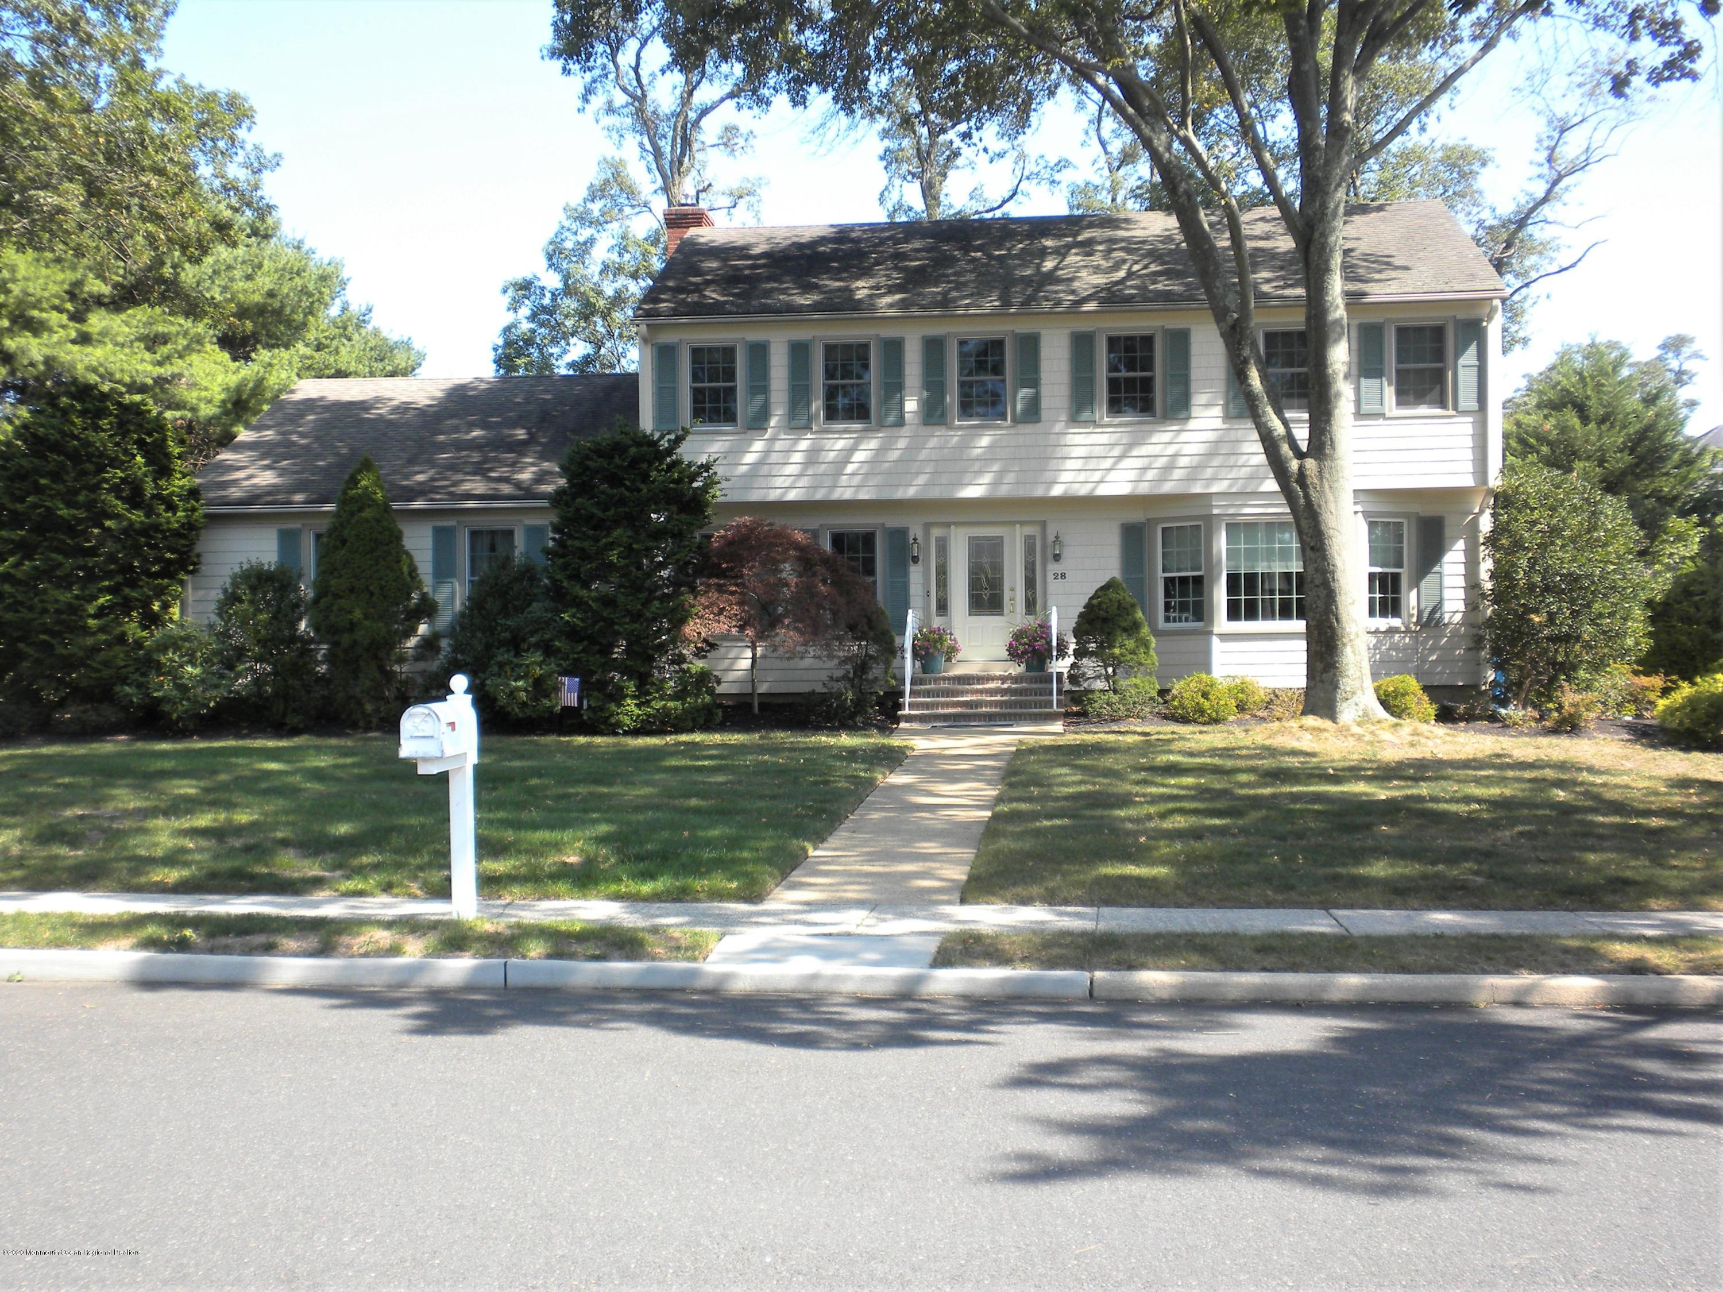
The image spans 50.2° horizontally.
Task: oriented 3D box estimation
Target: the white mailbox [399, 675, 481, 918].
[{"bbox_3d":[-2.700,0.997,11.847,0.290,1.600,0.700,-1,0,8],"label":"white mailbox"}]

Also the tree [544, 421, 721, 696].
[{"bbox_3d":[-3.241,-1.045,26.000,2.450,4.200,2.400,-1,0,6],"label":"tree"}]

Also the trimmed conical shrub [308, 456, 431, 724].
[{"bbox_3d":[-7.055,-0.791,26.400,1.750,3.860,1.700,-1,0,6],"label":"trimmed conical shrub"}]

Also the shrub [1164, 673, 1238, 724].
[{"bbox_3d":[4.698,0.717,25.500,1.020,0.710,0.950,-1,0,6],"label":"shrub"}]

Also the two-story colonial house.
[{"bbox_3d":[-0.090,-3.191,31.422,19.470,8.310,8.500,-1,0,6],"label":"two-story colonial house"}]

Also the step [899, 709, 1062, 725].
[{"bbox_3d":[1.671,0.993,25.629,2.280,0.190,0.360,-1,0,6],"label":"step"}]

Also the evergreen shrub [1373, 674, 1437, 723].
[{"bbox_3d":[7.504,0.717,25.500,0.950,0.680,0.920,-1,0,6],"label":"evergreen shrub"}]

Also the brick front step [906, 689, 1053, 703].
[{"bbox_3d":[1.722,0.690,26.269,2.220,0.180,0.340,-1,0,6],"label":"brick front step"}]

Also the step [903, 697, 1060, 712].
[{"bbox_3d":[1.698,0.842,25.969,2.240,0.180,0.340,-1,0,6],"label":"step"}]

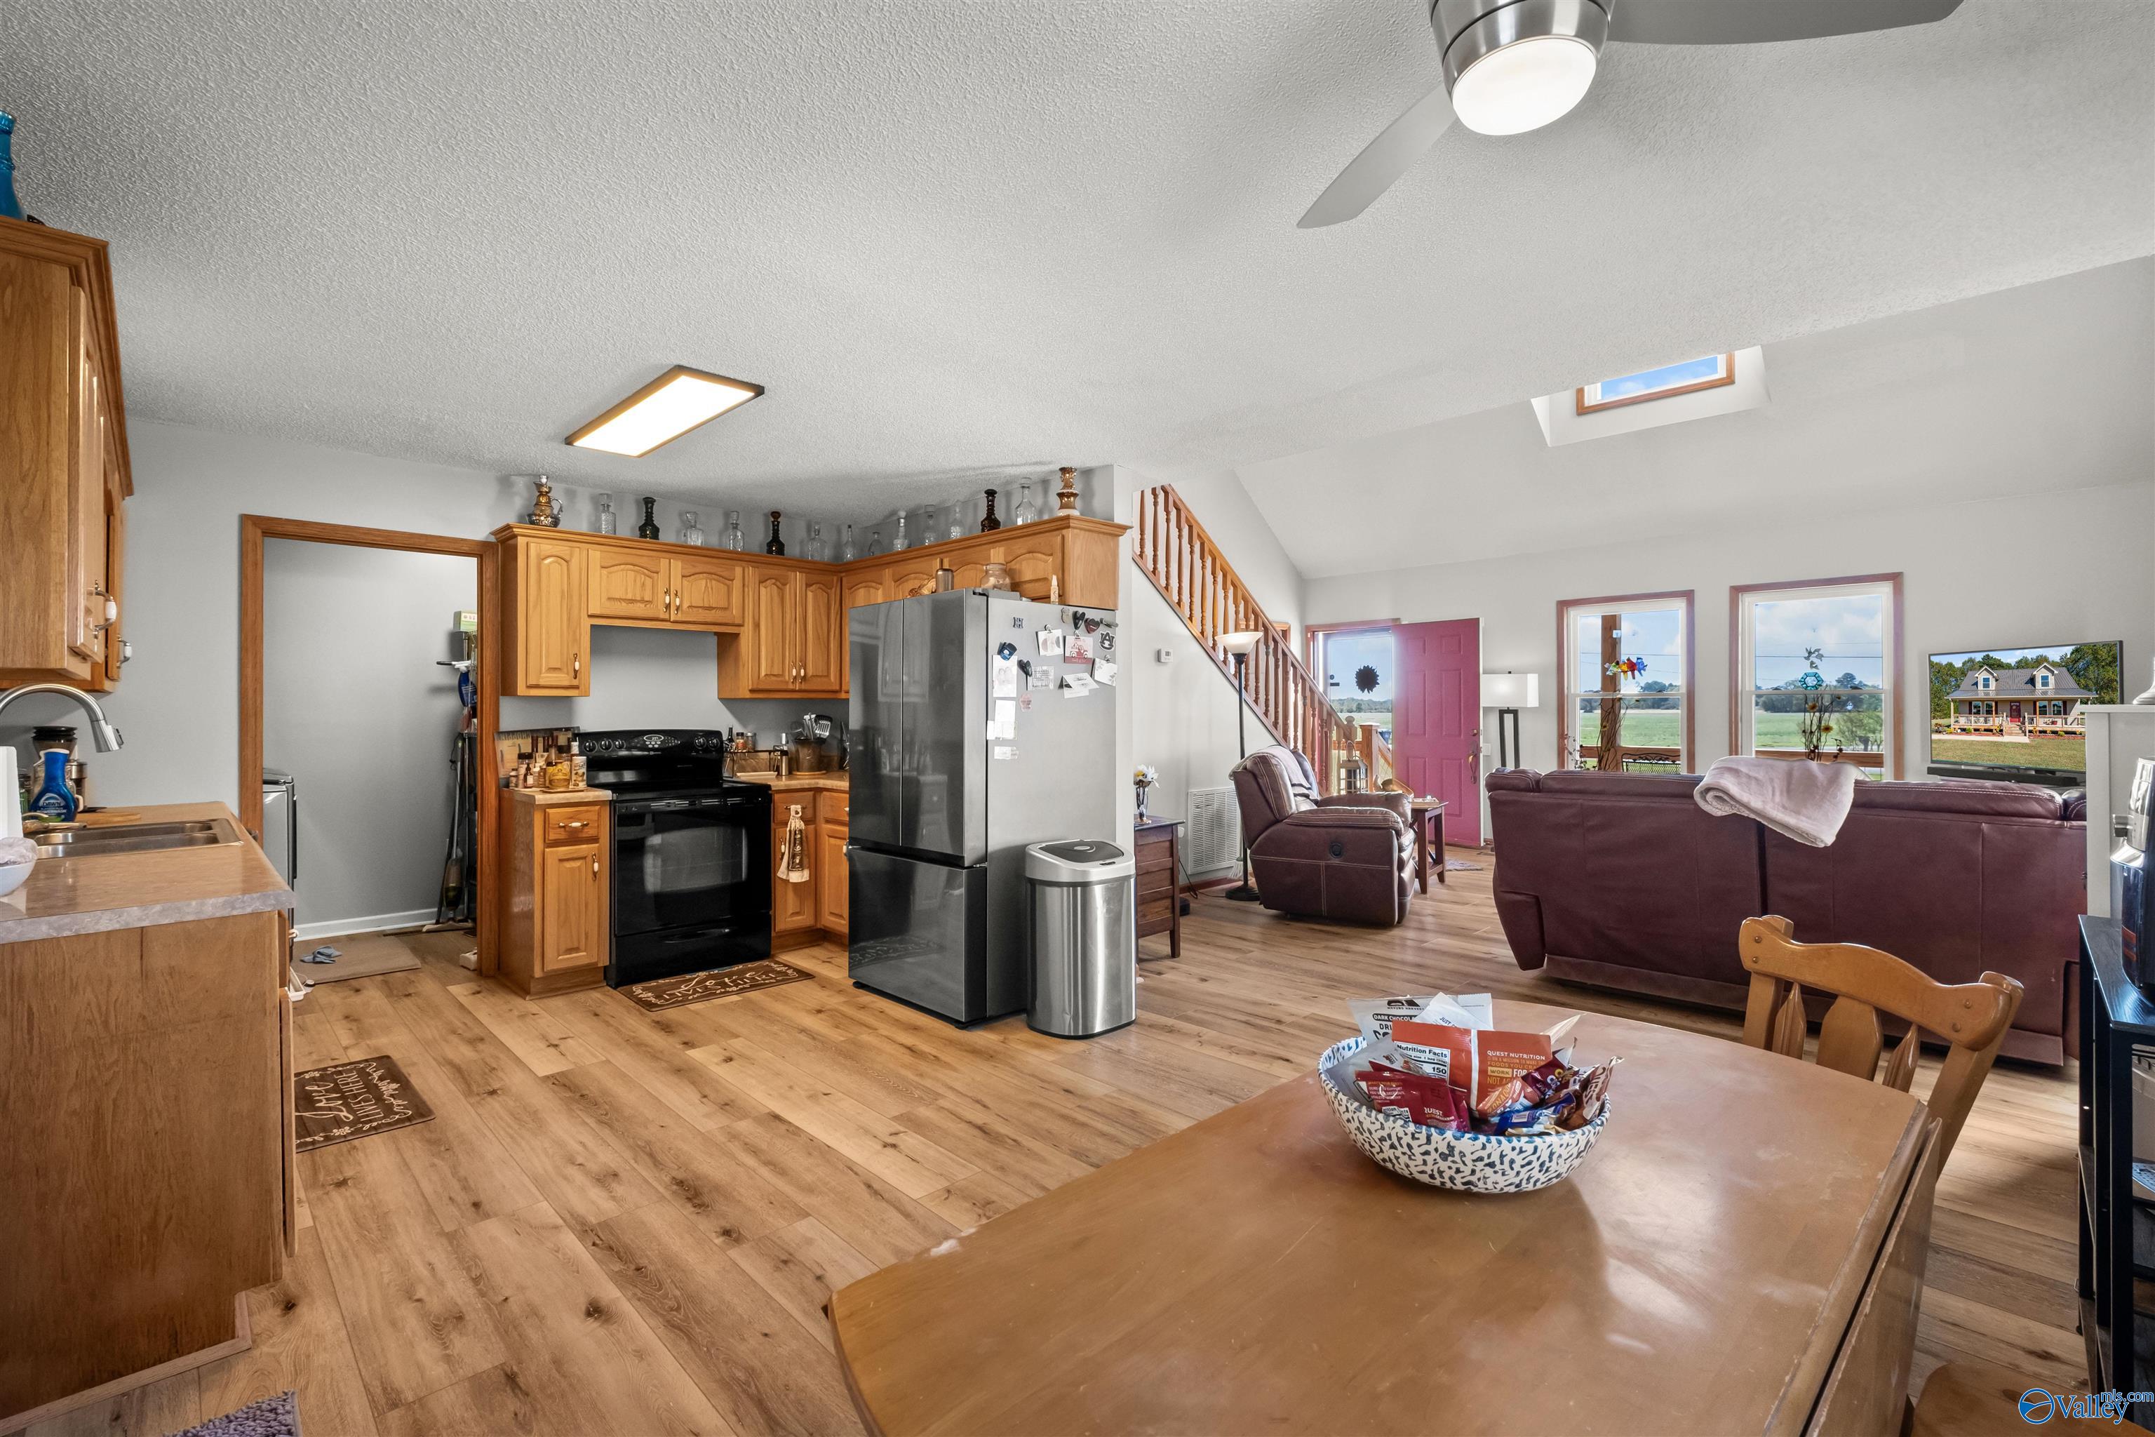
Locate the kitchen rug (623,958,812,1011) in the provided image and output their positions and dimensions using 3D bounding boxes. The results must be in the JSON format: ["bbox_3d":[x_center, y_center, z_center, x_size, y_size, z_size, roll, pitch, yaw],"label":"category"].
[{"bbox_3d":[-1.706,1.252,4.255,0.457,0.012,0.760,0,0,44],"label":"kitchen rug"}]

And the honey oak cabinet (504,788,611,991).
[{"bbox_3d":[-2.502,0.808,4.299,0.620,0.900,0.320,0,0,44],"label":"honey oak cabinet"}]

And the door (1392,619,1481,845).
[{"bbox_3d":[3.400,0.140,8.510,0.050,2.090,0.850,0,0,-44],"label":"door"}]

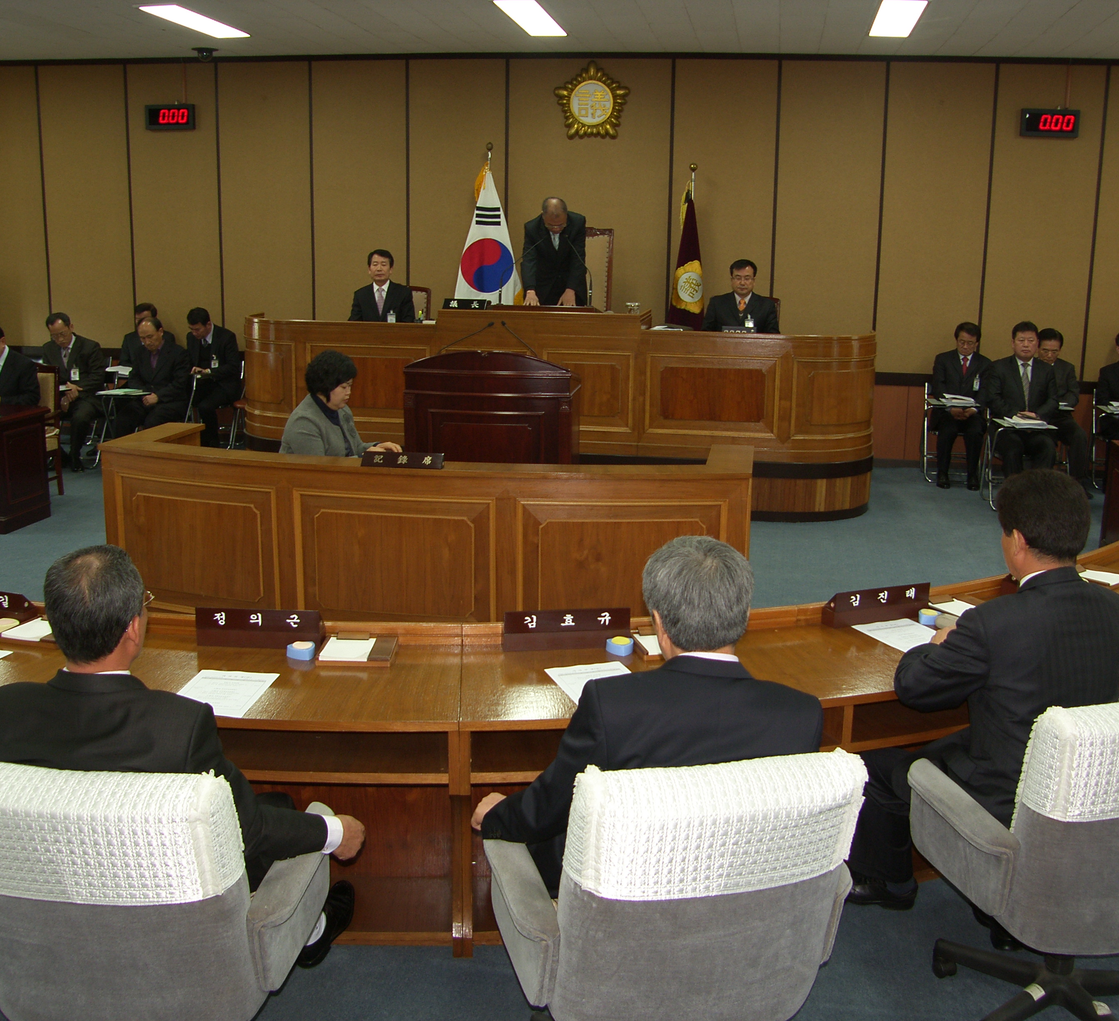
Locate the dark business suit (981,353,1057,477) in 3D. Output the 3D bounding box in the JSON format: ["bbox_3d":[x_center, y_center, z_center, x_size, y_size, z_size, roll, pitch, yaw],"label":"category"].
[{"bbox_3d":[3.394,-0.641,8.200,0.560,0.980,0.660,3,12,7],"label":"dark business suit"}]

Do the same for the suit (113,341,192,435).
[{"bbox_3d":[-3.288,-0.911,9.008,0.520,1.000,0.650,2,13,3],"label":"suit"}]

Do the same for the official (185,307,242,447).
[{"bbox_3d":[-2.854,-1.067,9.062,0.550,1.220,0.760,3,13,7],"label":"official"}]

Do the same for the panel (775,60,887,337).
[{"bbox_3d":[2.261,-2.472,9.309,0.862,2.554,0.050,3,12,7],"label":"panel"}]

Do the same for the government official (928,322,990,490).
[{"bbox_3d":[3.323,-0.914,9.142,0.520,1.296,0.740,3,12,7],"label":"government official"}]

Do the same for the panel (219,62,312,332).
[{"bbox_3d":[-2.547,-2.595,9.525,0.826,2.491,0.050,3,13,7],"label":"panel"}]

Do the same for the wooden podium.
[{"bbox_3d":[-0.346,-0.281,6.063,0.880,1.180,0.540,3,12,7],"label":"wooden podium"}]

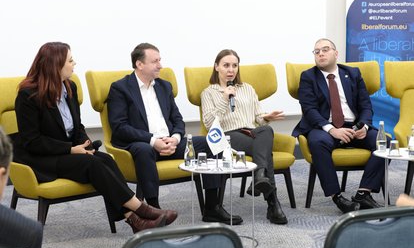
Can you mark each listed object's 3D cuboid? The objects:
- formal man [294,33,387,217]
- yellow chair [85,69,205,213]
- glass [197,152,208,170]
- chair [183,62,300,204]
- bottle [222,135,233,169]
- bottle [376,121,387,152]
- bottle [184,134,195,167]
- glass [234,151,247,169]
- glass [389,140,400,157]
[{"bbox_3d":[0.972,-0.009,7.165,0.580,1.220,0.820,-2,7,-12],"label":"formal man"},{"bbox_3d":[-0.447,0.139,6.827,0.740,1.040,0.720,-6,9,-38],"label":"yellow chair"},{"bbox_3d":[-0.027,0.229,5.900,0.063,0.090,0.063,-1,7,0],"label":"glass"},{"bbox_3d":[0.240,0.088,7.181,0.740,1.040,0.720,-3,8,-22],"label":"chair"},{"bbox_3d":[0.132,0.172,5.910,0.063,0.197,0.063,-1,7,0],"label":"bottle"},{"bbox_3d":[1.182,0.085,6.533,0.063,0.197,0.063,-1,7,0],"label":"bottle"},{"bbox_3d":[-0.107,0.164,5.996,0.063,0.197,0.063,-1,7,0],"label":"bottle"},{"bbox_3d":[0.211,0.221,5.941,0.063,0.090,0.063,-1,7,0],"label":"glass"},{"bbox_3d":[1.236,0.160,6.359,0.063,0.090,0.063,-1,7,0],"label":"glass"}]

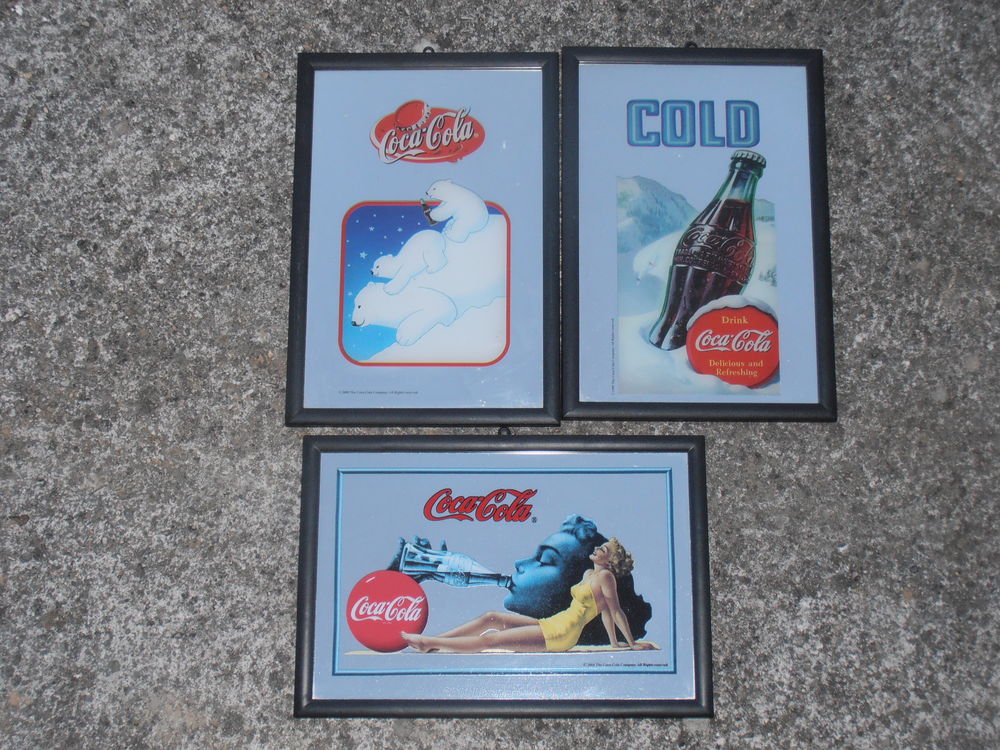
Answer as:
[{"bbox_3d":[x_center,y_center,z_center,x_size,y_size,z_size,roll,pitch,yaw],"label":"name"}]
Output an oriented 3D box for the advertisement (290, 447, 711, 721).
[{"bbox_3d":[0.003,0.155,1.285,0.320,0.015,0.220,0,77,0],"label":"advertisement"}]

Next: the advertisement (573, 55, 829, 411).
[{"bbox_3d":[0.161,-0.119,1.351,0.220,0.015,0.320,0,77,0],"label":"advertisement"}]

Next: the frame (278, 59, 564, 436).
[{"bbox_3d":[-0.061,-0.115,1.351,0.220,0.015,0.320,0,77,0],"label":"frame"}]

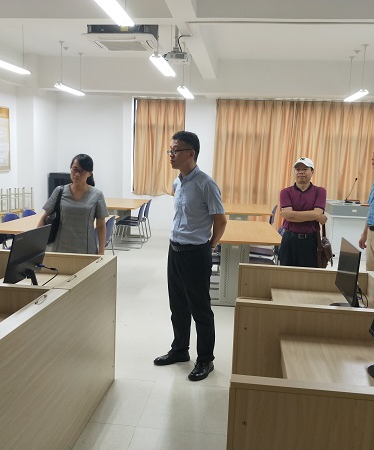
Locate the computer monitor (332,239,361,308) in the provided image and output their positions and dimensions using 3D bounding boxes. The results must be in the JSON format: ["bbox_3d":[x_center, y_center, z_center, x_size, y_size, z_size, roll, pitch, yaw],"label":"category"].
[{"bbox_3d":[0.921,0.297,2.460,0.200,0.380,0.495,3,9,7],"label":"computer monitor"}]

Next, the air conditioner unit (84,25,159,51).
[{"bbox_3d":[-0.827,-2.625,5.963,0.950,0.280,0.950,3,9,7],"label":"air conditioner unit"}]

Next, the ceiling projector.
[{"bbox_3d":[-0.121,-2.084,5.438,0.290,0.120,0.360,3,9,7],"label":"ceiling projector"}]

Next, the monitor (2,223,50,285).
[{"bbox_3d":[-0.958,0.203,2.615,0.210,0.375,0.500,3,9,7],"label":"monitor"}]

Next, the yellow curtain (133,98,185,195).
[{"bbox_3d":[-0.576,-1.626,9.041,1.100,2.000,0.120,3,9,7],"label":"yellow curtain"}]

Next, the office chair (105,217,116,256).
[{"bbox_3d":[-1.131,0.330,5.166,0.510,0.800,0.470,3,9,7],"label":"office chair"}]

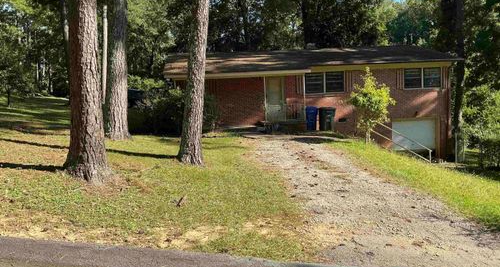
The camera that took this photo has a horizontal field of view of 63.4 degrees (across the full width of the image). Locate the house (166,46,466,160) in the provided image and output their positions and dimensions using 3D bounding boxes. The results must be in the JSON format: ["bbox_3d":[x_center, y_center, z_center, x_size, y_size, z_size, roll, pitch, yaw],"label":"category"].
[{"bbox_3d":[2.981,-1.745,23.552,14.900,6.200,9.700,-4,6,-8],"label":"house"}]

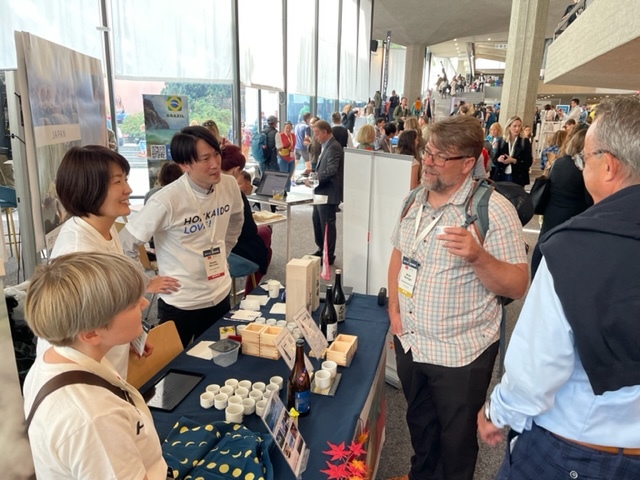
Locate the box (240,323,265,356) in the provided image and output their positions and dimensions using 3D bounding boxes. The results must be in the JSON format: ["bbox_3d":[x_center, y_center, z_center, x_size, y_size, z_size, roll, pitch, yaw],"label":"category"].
[{"bbox_3d":[-0.299,0.462,2.215,0.087,0.113,0.087,5,14,16],"label":"box"}]

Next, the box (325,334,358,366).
[{"bbox_3d":[0.104,0.492,2.153,0.085,0.058,0.170,6,16,19],"label":"box"}]

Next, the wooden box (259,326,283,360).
[{"bbox_3d":[-0.210,0.459,2.144,0.085,0.115,0.085,6,16,17],"label":"wooden box"}]

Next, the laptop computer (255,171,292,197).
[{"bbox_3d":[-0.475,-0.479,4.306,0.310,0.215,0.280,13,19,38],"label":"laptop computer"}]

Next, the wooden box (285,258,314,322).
[{"bbox_3d":[-0.104,0.268,2.482,0.107,0.312,0.108,5,16,16],"label":"wooden box"}]

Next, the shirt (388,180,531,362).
[{"bbox_3d":[0.508,0.108,1.839,0.380,0.700,0.570,-10,19,-35],"label":"shirt"}]

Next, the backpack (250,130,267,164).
[{"bbox_3d":[-1.021,-1.569,8.178,0.250,0.530,0.300,-8,18,-31],"label":"backpack"}]

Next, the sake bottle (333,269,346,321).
[{"bbox_3d":[0.111,0.295,2.583,0.070,0.285,0.070,1,13,0],"label":"sake bottle"}]

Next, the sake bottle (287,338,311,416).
[{"bbox_3d":[-0.073,0.492,1.744,0.083,0.285,0.083,1,13,0],"label":"sake bottle"}]

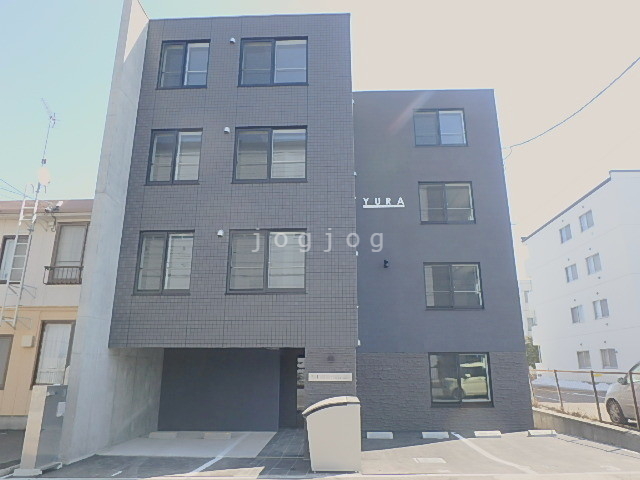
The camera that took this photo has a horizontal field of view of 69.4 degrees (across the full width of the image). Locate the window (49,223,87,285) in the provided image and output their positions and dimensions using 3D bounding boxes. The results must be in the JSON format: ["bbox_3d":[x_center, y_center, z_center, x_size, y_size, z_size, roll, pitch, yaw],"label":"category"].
[{"bbox_3d":[-6.999,0.375,12.902,0.904,1.756,0.150,0,-16,2],"label":"window"}]

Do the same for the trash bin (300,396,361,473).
[{"bbox_3d":[0.229,3.456,8.355,0.974,1.092,1.450,-1,-16,2],"label":"trash bin"}]

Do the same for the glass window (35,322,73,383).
[{"bbox_3d":[-6.995,2.984,12.158,0.815,1.610,0.130,0,-16,2],"label":"glass window"}]

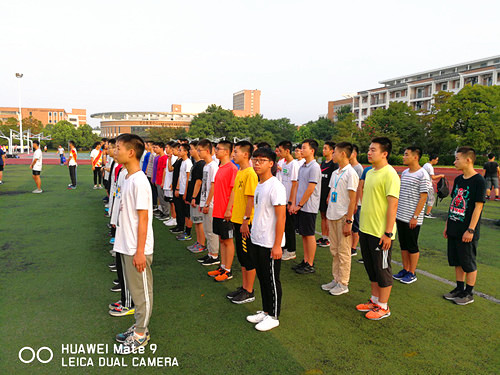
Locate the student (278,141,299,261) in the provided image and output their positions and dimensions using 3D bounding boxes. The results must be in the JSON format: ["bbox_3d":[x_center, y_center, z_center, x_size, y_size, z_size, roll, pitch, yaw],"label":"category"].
[{"bbox_3d":[0.588,0.193,5.730,0.350,1.755,0.480,-1,6,-22],"label":"student"}]

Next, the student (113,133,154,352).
[{"bbox_3d":[-0.950,0.426,3.169,0.350,1.760,0.480,-1,6,-18],"label":"student"}]

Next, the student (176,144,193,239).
[{"bbox_3d":[-1.162,0.055,6.911,0.320,1.730,0.470,-2,6,-23],"label":"student"}]

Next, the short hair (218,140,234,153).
[{"bbox_3d":[-0.289,-0.504,4.796,0.200,0.155,0.170,-1,6,-20],"label":"short hair"}]

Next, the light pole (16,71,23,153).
[{"bbox_3d":[-34.892,-11.384,59.394,0.900,12.308,1.150,-1,6,-22],"label":"light pole"}]

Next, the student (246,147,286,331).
[{"bbox_3d":[0.141,0.444,3.576,0.340,1.680,0.480,-2,7,-27],"label":"student"}]

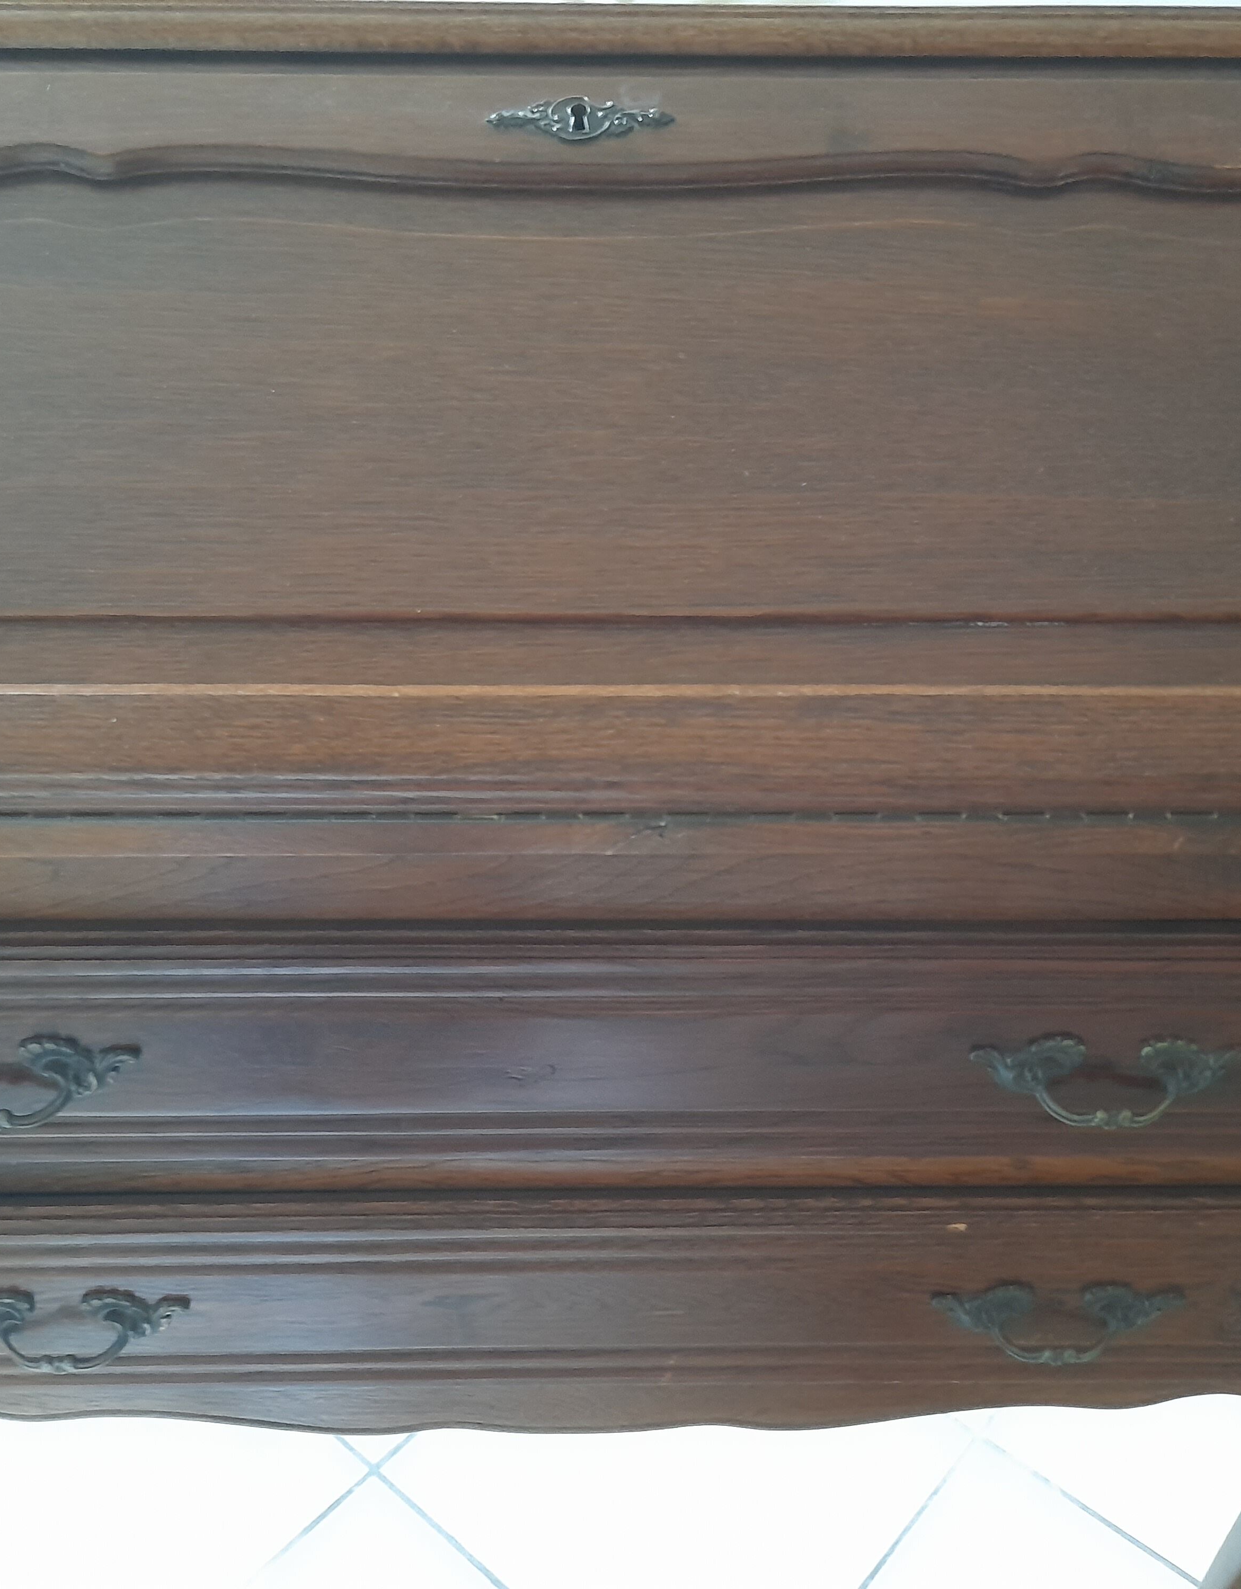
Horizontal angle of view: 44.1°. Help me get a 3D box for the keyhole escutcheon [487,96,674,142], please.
[{"bbox_3d":[-0.018,-0.317,0.717,0.087,0.005,0.025,0,70,-1],"label":"keyhole escutcheon"}]

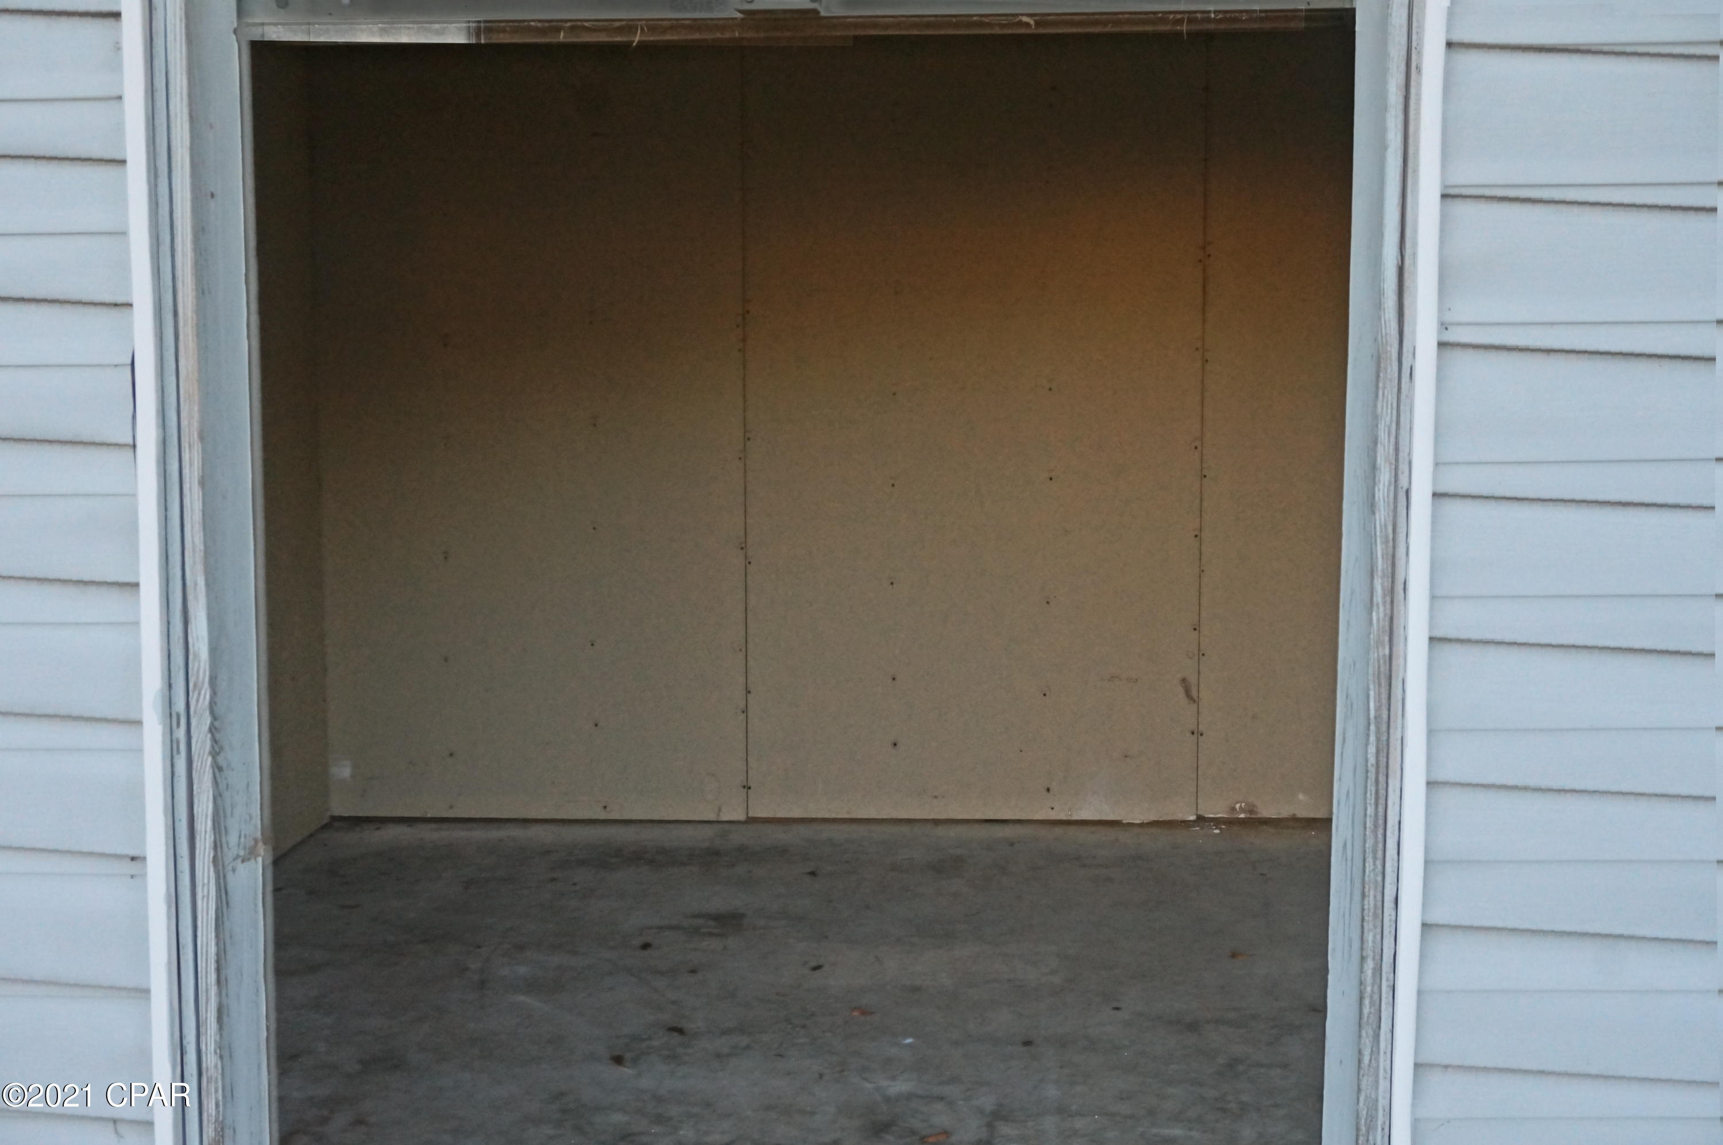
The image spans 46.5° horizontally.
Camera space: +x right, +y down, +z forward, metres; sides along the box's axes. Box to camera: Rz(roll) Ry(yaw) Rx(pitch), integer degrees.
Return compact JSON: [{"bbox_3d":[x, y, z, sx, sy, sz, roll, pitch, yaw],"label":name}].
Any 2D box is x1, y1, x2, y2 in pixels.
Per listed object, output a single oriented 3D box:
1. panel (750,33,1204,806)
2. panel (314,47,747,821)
[{"bbox_3d":[0.298,-0.534,5.352,1.219,2.420,0.015,0,5,2],"label":"panel"},{"bbox_3d":[-0.906,-0.535,5.386,1.190,2.420,0.015,0,5,2],"label":"panel"}]

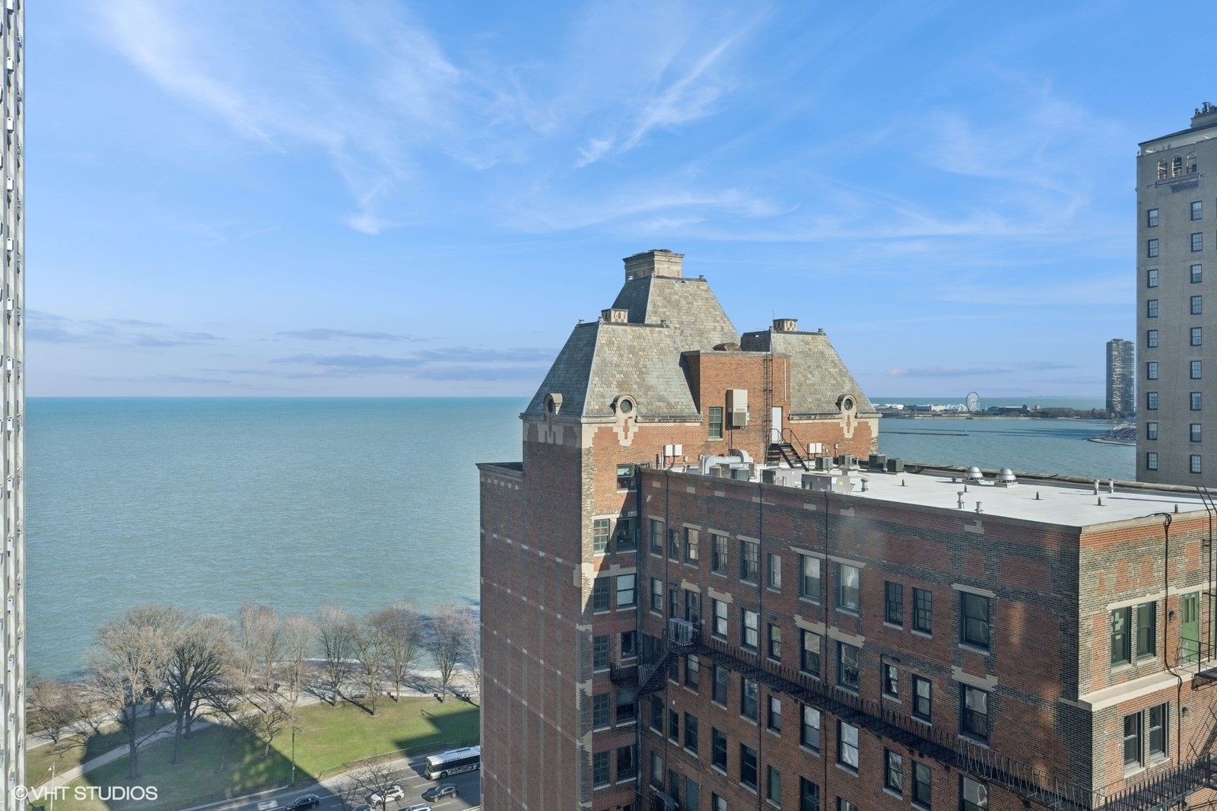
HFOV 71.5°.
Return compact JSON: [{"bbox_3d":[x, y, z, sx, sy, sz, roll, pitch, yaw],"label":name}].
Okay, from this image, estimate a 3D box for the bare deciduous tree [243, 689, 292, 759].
[{"bbox_3d":[-58.264,54.675,144.142,7.790,10.683,7.556,0,1,0],"label":"bare deciduous tree"}]

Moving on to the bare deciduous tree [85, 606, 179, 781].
[{"bbox_3d":[-76.543,46.931,135.849,14.849,26.398,14.404,0,1,0],"label":"bare deciduous tree"}]

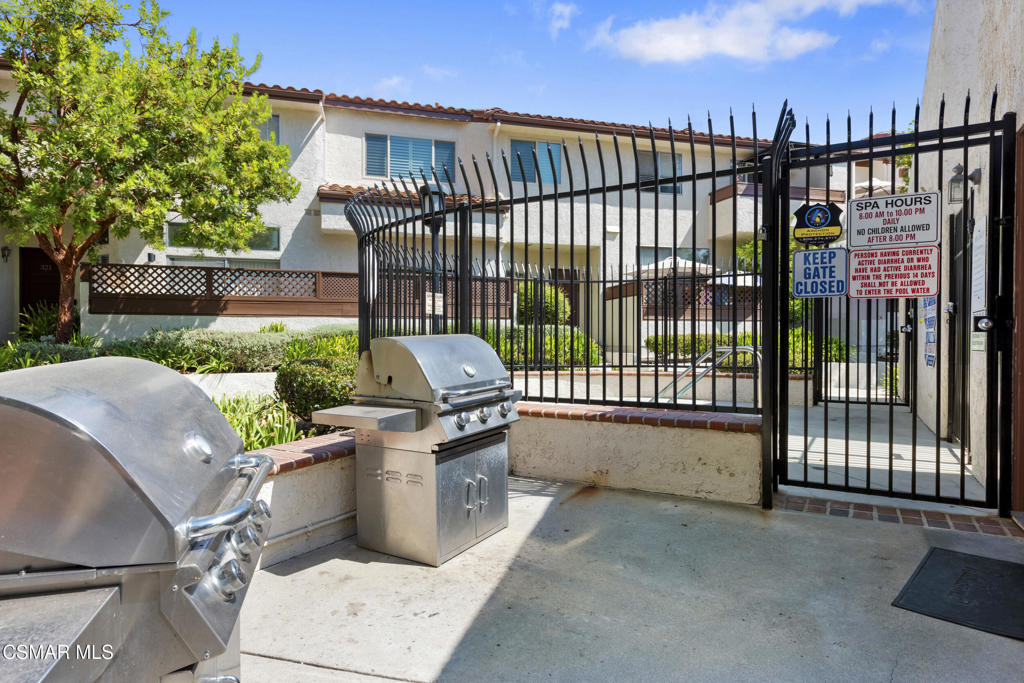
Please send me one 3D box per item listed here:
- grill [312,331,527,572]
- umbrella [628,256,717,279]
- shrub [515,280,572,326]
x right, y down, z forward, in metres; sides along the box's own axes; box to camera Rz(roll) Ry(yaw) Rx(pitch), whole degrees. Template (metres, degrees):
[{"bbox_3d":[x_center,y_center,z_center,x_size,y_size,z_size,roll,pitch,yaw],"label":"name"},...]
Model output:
[{"bbox_3d":[-0.404,0.557,3.461,0.719,1.175,1.370,0,2,31],"label":"grill"},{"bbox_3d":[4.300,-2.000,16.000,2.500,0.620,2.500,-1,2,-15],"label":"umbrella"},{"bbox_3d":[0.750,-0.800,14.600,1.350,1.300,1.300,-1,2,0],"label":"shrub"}]

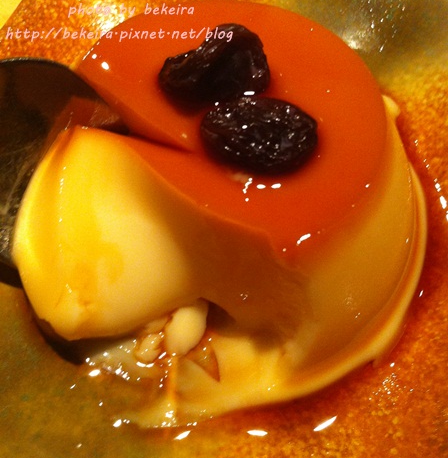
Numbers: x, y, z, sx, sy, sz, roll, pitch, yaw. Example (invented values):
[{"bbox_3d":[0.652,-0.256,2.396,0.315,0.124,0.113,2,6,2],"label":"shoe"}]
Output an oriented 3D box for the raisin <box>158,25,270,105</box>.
[{"bbox_3d":[-0.002,-0.029,0.109,0.021,0.009,0.013,-18,59,-12],"label":"raisin"}]

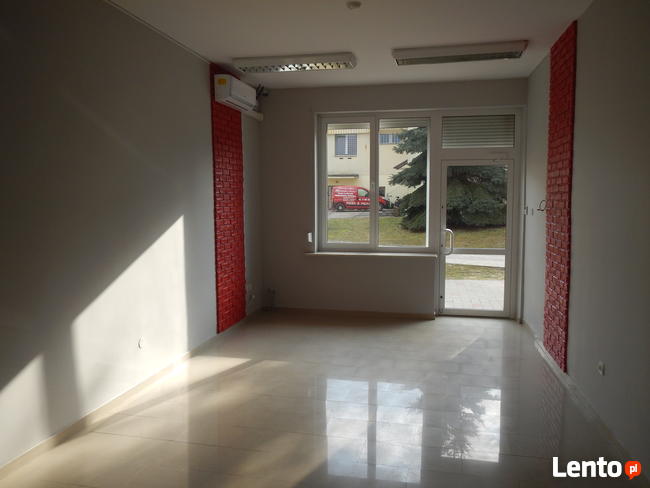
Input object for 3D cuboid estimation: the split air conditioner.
[{"bbox_3d":[-1.020,-1.732,6.150,0.187,0.291,0.861,1,5,12],"label":"split air conditioner"}]

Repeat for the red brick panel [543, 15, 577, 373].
[{"bbox_3d":[2.162,-0.400,4.878,0.032,2.952,0.853,1,5,12],"label":"red brick panel"}]

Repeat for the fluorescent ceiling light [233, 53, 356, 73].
[{"bbox_3d":[-0.311,-1.901,5.570,1.250,0.085,0.340,1,5,12],"label":"fluorescent ceiling light"}]

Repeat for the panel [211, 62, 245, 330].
[{"bbox_3d":[-1.125,-0.501,6.233,0.033,2.964,0.853,1,5,12],"label":"panel"}]

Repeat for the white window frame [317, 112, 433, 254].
[{"bbox_3d":[0.662,-0.797,7.037,1.554,1.872,0.091,1,5,12],"label":"white window frame"}]

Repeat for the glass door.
[{"bbox_3d":[1.956,-0.057,6.833,0.904,2.052,0.083,1,5,12],"label":"glass door"}]

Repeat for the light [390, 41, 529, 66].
[{"bbox_3d":[1.325,-1.884,5.239,1.268,0.085,0.332,1,5,12],"label":"light"}]

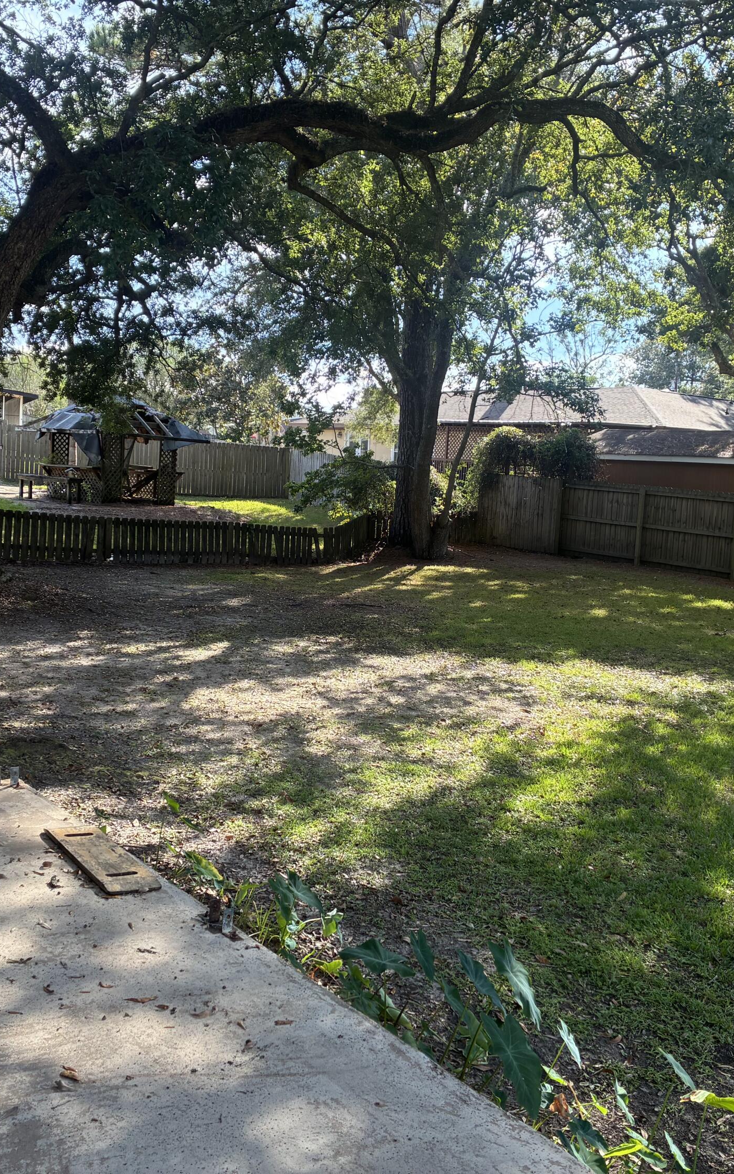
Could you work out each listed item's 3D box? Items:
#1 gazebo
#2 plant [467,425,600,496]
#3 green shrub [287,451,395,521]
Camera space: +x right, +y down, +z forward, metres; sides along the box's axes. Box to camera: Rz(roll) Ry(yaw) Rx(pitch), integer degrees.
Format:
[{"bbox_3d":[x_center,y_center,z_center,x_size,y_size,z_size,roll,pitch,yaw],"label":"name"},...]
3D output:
[{"bbox_3d":[-6.902,-3.762,32.362,3.750,2.820,3.750,8,7,38],"label":"gazebo"},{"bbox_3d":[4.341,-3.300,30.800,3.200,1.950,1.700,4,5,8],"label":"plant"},{"bbox_3d":[-0.662,-2.600,30.300,2.700,1.850,2.000,3,5,-1],"label":"green shrub"}]

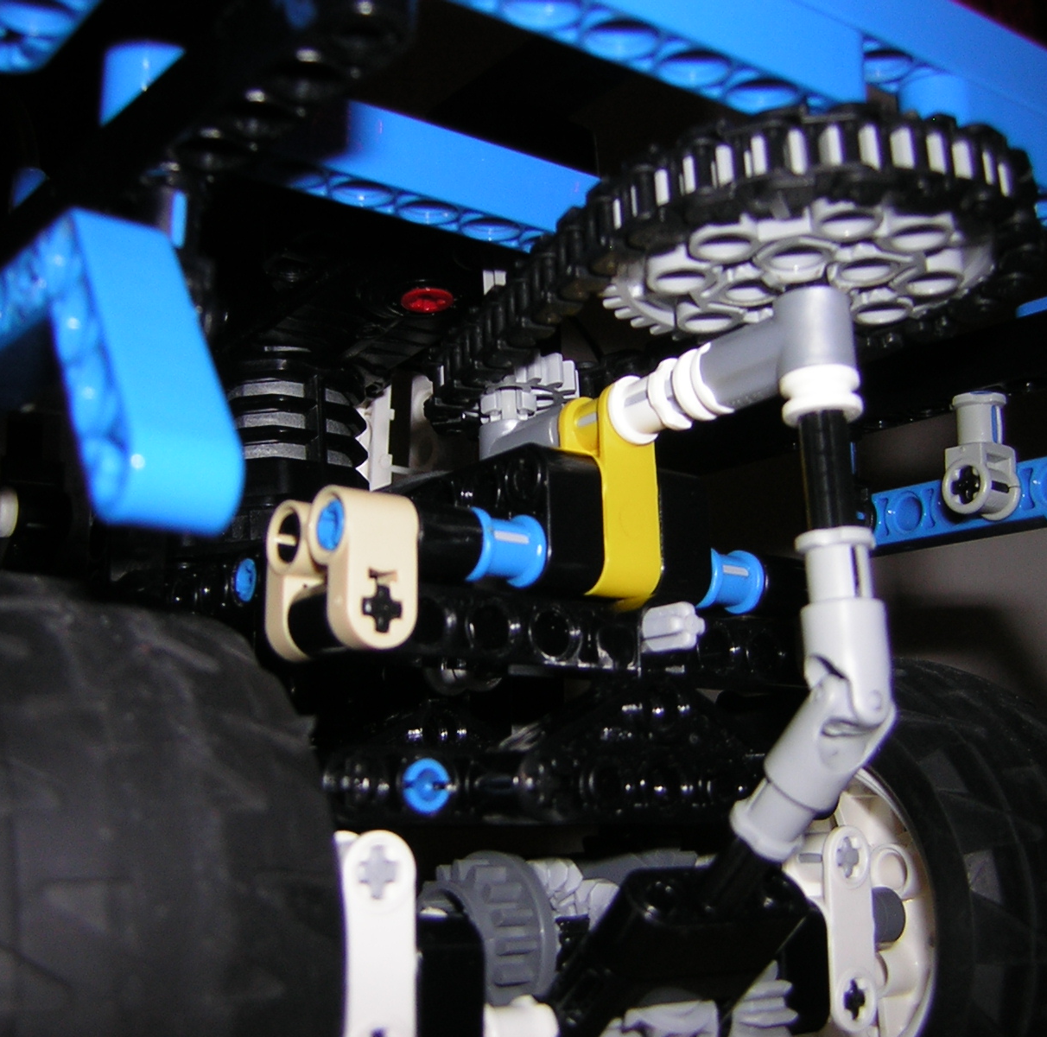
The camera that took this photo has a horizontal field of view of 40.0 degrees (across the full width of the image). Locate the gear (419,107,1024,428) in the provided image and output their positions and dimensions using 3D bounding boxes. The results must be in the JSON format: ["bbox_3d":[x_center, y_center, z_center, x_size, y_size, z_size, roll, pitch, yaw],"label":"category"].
[{"bbox_3d":[0.016,-0.022,0.156,0.046,0.008,0.084,9,-17,-35],"label":"gear"}]

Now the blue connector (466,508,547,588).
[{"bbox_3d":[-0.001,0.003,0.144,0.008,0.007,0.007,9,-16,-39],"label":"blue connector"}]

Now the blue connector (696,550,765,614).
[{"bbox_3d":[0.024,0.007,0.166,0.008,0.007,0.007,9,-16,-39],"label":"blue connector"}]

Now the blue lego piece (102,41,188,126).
[{"bbox_3d":[-0.039,-0.042,0.147,0.008,0.008,0.008,9,-18,-37],"label":"blue lego piece"}]

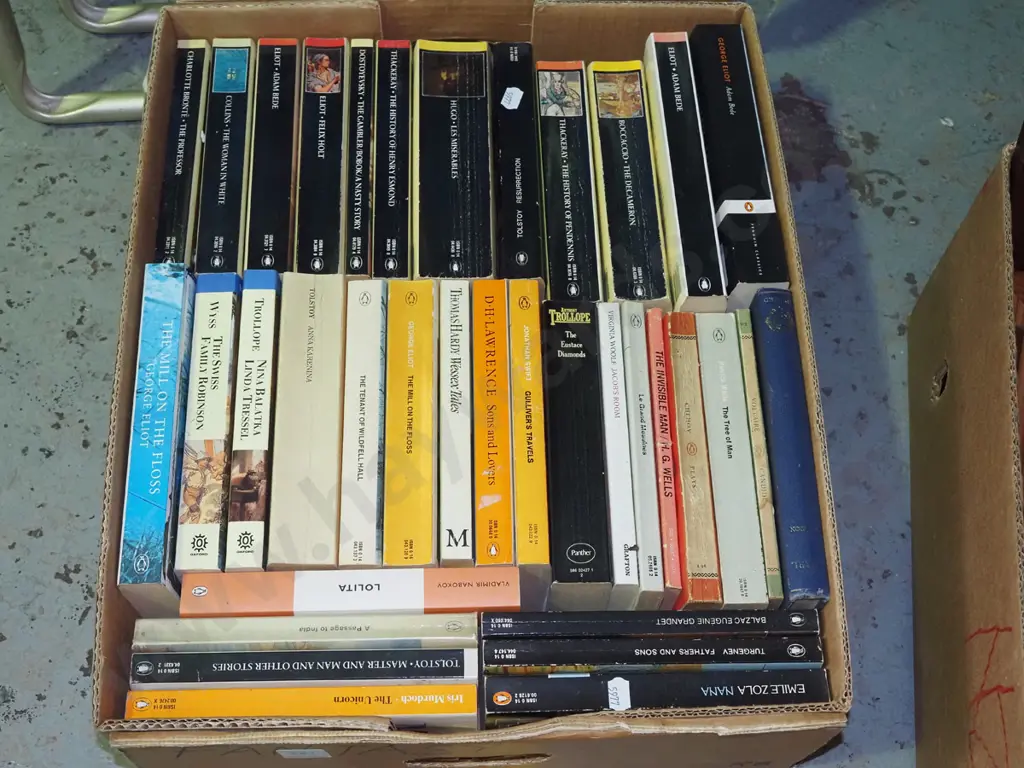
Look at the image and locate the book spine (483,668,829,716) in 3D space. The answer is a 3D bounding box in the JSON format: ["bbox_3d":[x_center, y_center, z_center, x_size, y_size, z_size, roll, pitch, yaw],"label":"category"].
[{"bbox_3d":[0.076,0.187,0.771,0.181,0.111,0.020,-1,64,-2],"label":"book spine"}]

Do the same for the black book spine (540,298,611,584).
[{"bbox_3d":[0.037,0.054,0.835,0.034,0.110,0.178,0,63,-1],"label":"black book spine"}]

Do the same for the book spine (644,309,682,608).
[{"bbox_3d":[0.088,0.058,0.837,0.011,0.110,0.178,-1,64,0],"label":"book spine"}]

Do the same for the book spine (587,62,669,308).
[{"bbox_3d":[0.069,-0.108,0.912,0.034,0.111,0.181,0,64,-6],"label":"book spine"}]

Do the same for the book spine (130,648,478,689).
[{"bbox_3d":[-0.110,0.173,0.767,0.181,0.111,0.016,0,64,-2],"label":"book spine"}]

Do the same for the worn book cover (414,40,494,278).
[{"bbox_3d":[-0.038,-0.122,0.919,0.048,0.112,0.181,-1,64,-2],"label":"worn book cover"}]

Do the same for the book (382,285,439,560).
[{"bbox_3d":[-0.061,0.043,0.833,0.026,0.111,0.181,0,63,-3],"label":"book"}]

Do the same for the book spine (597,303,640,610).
[{"bbox_3d":[0.061,0.055,0.834,0.013,0.110,0.178,-1,63,-1],"label":"book spine"}]

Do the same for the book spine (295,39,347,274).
[{"bbox_3d":[-0.122,-0.124,0.916,0.027,0.111,0.181,-1,64,-2],"label":"book spine"}]

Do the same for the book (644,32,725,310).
[{"bbox_3d":[0.104,-0.112,0.904,0.022,0.129,0.199,-1,63,-6],"label":"book"}]

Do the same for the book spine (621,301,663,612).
[{"bbox_3d":[0.073,0.057,0.831,0.013,0.111,0.181,0,63,-2],"label":"book spine"}]

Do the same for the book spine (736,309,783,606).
[{"bbox_3d":[0.144,0.061,0.832,0.009,0.111,0.181,-2,64,1],"label":"book spine"}]

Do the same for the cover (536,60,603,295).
[{"bbox_3d":[0.030,-0.107,0.910,0.031,0.111,0.181,0,64,-5],"label":"cover"}]

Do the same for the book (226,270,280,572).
[{"bbox_3d":[-0.149,0.042,0.826,0.019,0.116,0.187,-1,63,-3],"label":"book"}]

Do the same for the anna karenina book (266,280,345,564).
[{"bbox_3d":[-0.119,0.040,0.824,0.036,0.111,0.181,0,65,-4],"label":"anna karenina book"}]

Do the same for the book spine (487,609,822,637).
[{"bbox_3d":[0.073,0.153,0.784,0.181,0.111,0.013,0,64,-2],"label":"book spine"}]

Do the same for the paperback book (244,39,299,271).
[{"bbox_3d":[-0.153,-0.124,0.914,0.027,0.111,0.181,-2,64,-2],"label":"paperback book"}]

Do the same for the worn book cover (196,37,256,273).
[{"bbox_3d":[-0.183,-0.123,0.912,0.026,0.111,0.181,-1,64,-3],"label":"worn book cover"}]

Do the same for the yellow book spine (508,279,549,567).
[{"bbox_3d":[0.008,0.043,0.837,0.018,0.111,0.181,0,64,-3],"label":"yellow book spine"}]

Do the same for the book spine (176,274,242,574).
[{"bbox_3d":[-0.175,0.043,0.827,0.024,0.116,0.185,-1,63,-3],"label":"book spine"}]

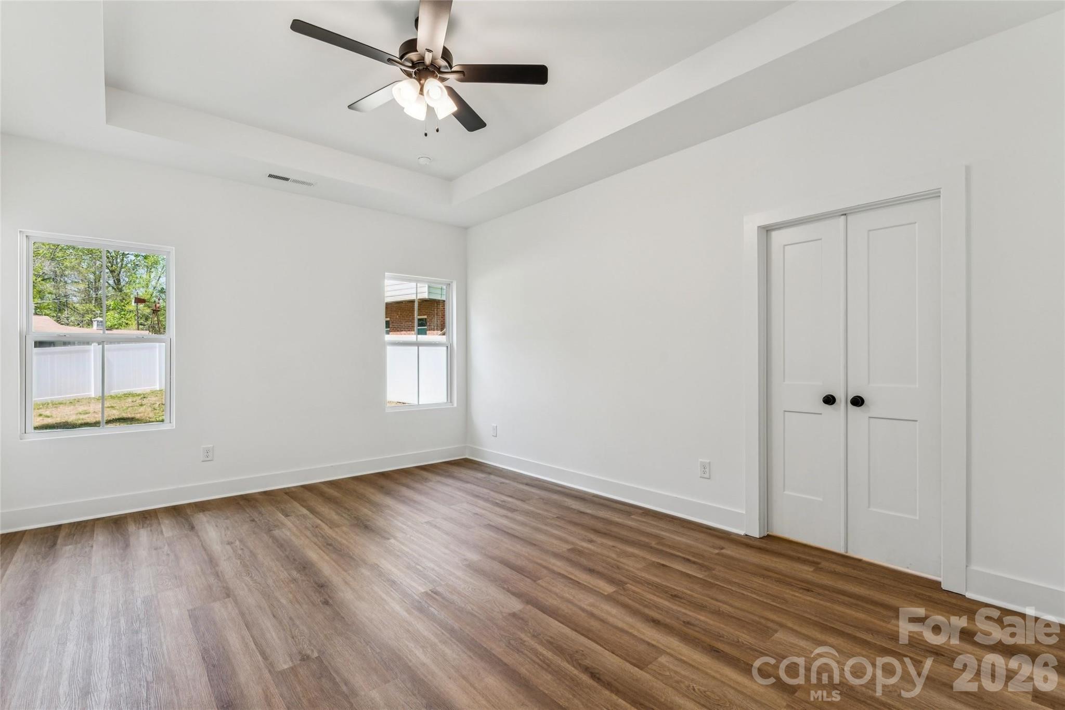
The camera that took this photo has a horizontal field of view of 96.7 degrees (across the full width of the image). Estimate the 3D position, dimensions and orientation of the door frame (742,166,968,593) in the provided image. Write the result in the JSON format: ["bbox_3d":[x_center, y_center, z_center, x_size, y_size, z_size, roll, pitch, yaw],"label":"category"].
[{"bbox_3d":[1.850,0.133,2.826,0.140,2.145,1.100,0,0,-42],"label":"door frame"}]

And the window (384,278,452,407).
[{"bbox_3d":[-1.259,-0.143,5.311,0.850,1.430,0.090,0,0,-39],"label":"window"}]

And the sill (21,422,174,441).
[{"bbox_3d":[-3.281,0.581,3.622,0.875,0.040,0.100,0,0,-39],"label":"sill"}]

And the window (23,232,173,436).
[{"bbox_3d":[-3.299,-0.148,3.642,0.860,1.430,0.090,0,0,-39],"label":"window"}]

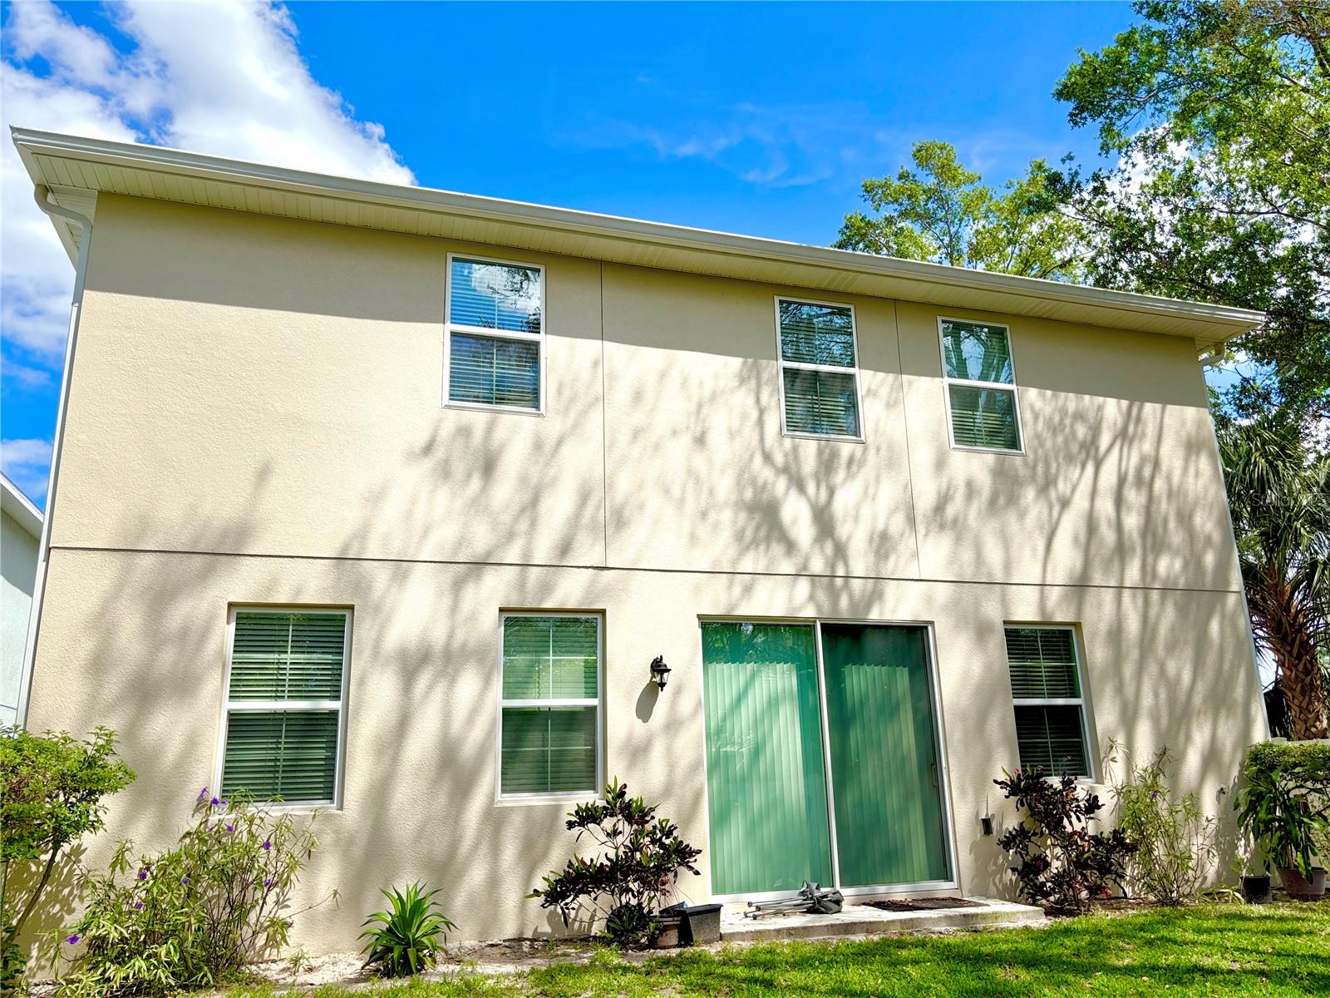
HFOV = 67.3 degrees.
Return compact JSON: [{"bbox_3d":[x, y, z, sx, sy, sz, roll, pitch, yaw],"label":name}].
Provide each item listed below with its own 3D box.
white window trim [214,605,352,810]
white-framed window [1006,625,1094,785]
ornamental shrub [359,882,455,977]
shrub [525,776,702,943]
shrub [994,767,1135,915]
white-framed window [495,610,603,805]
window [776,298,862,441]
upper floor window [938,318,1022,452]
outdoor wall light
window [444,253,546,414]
[{"bbox_3d":[-2.981,1.635,7.867,0.920,1.570,0.100,3,-16,-18],"label":"white window trim"},{"bbox_3d":[3.863,2.046,10.099,0.920,1.565,0.100,3,-16,-18],"label":"white-framed window"},{"bbox_3d":[-1.831,3.026,7.116,0.661,0.564,0.620,3,-16,-18],"label":"ornamental shrub"},{"bbox_3d":[-0.371,2.847,7.829,1.378,1.257,0.950,3,-16,-18],"label":"shrub"},{"bbox_3d":[3.650,3.114,9.133,1.270,1.267,1.000,3,-16,-18],"label":"shrub"},{"bbox_3d":[-0.971,1.757,8.522,0.915,1.580,0.100,3,-16,-18],"label":"white-framed window"},{"bbox_3d":[1.565,-1.306,10.164,0.914,1.510,0.100,3,-16,-18],"label":"window"},{"bbox_3d":[3.395,-1.215,10.766,0.917,1.504,0.100,3,-16,-18],"label":"upper floor window"},{"bbox_3d":[-0.030,1.518,8.697,0.156,0.316,0.210,3,-16,-18],"label":"outdoor wall light"},{"bbox_3d":[-1.546,-1.488,9.149,0.907,1.508,0.100,3,-16,-18],"label":"window"}]

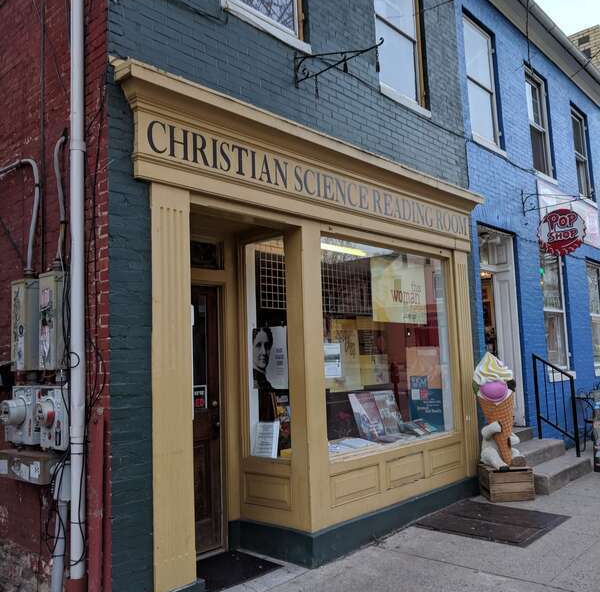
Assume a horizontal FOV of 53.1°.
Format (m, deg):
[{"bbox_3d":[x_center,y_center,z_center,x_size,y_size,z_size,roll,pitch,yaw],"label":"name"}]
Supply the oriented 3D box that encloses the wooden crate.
[{"bbox_3d":[2.229,2.016,6.496,0.464,0.315,0.352,-2,-6,-1],"label":"wooden crate"}]

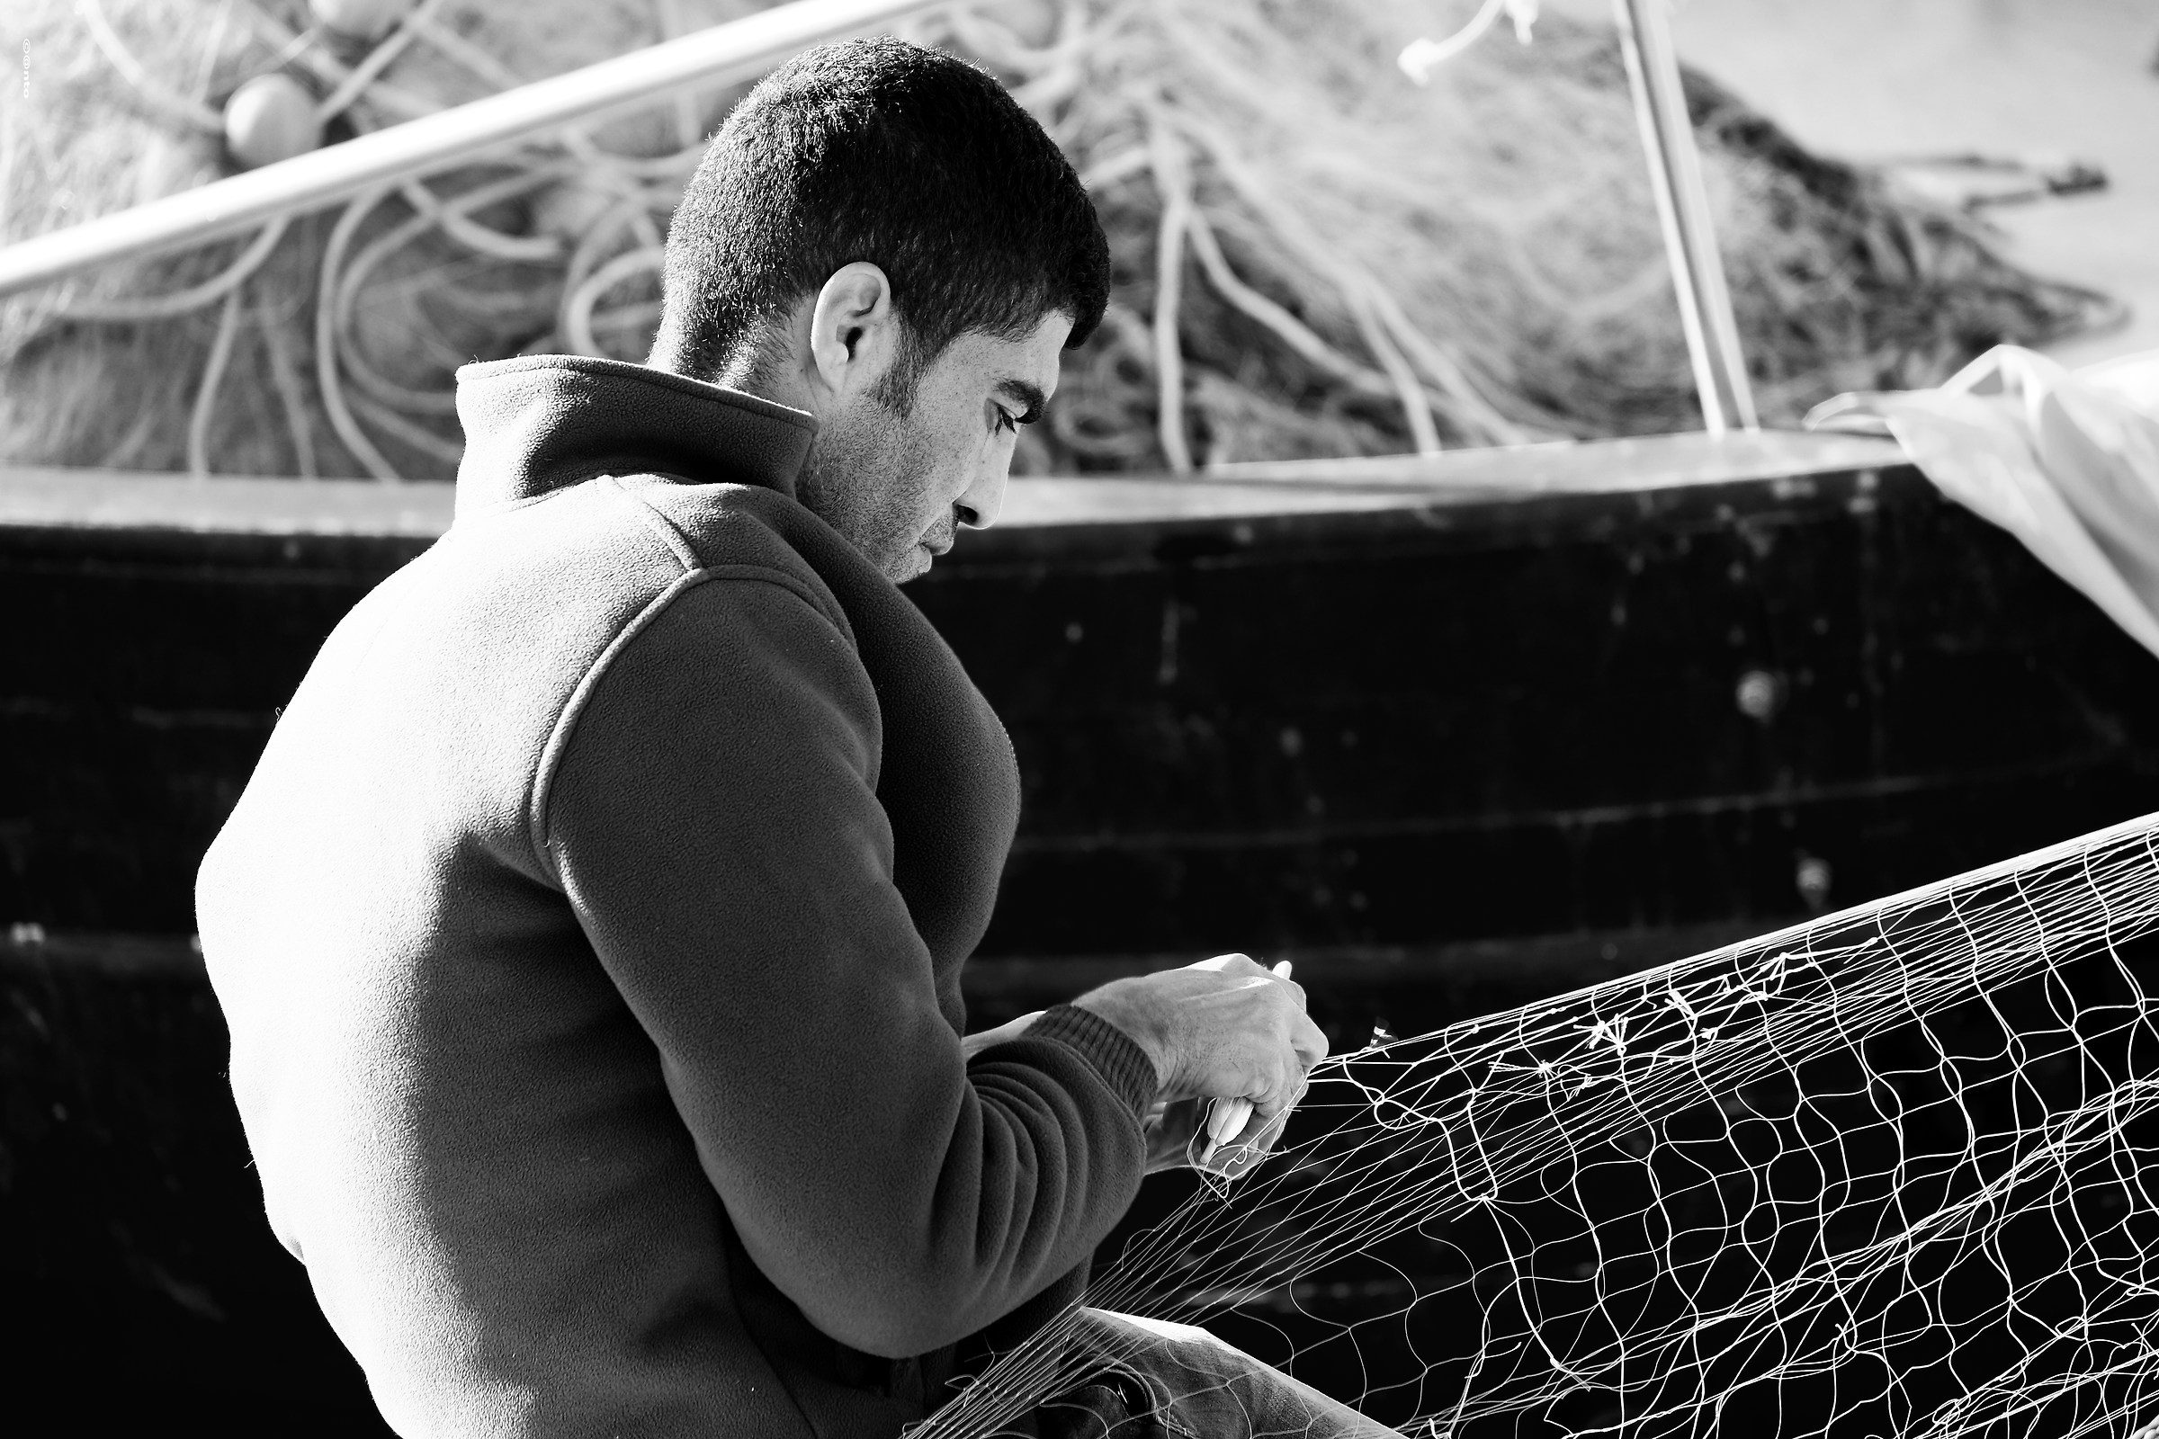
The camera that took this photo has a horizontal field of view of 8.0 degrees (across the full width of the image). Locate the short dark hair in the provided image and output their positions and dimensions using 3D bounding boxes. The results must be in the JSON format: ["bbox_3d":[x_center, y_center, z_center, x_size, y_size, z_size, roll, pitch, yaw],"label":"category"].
[{"bbox_3d":[-0.091,-0.223,7.400,0.208,0.200,0.168,30,-8,-14],"label":"short dark hair"}]

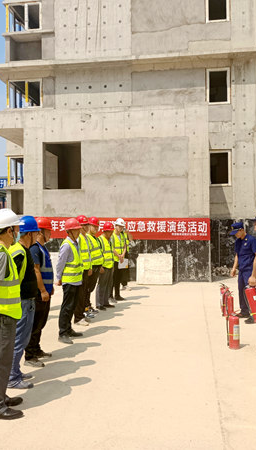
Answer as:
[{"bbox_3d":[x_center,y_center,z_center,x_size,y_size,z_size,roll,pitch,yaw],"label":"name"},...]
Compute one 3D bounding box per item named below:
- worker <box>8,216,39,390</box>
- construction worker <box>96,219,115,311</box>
[{"bbox_3d":[-1.073,0.765,4.450,0.400,1.705,0.520,0,-1,6],"label":"worker"},{"bbox_3d":[-0.461,0.785,8.500,0.350,1.707,0.480,-1,-1,27],"label":"construction worker"}]

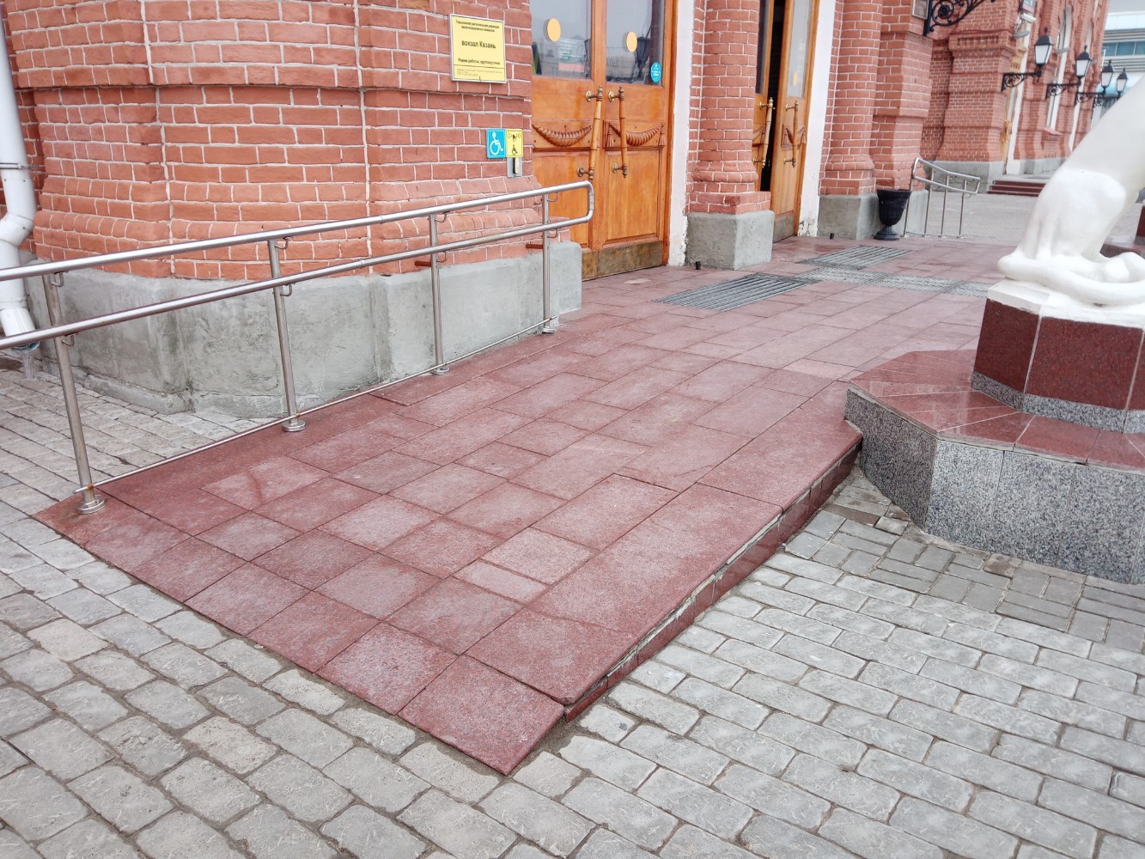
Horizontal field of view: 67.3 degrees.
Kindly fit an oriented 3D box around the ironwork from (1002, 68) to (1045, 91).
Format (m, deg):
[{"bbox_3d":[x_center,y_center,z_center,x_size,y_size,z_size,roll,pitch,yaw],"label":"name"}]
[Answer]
[{"bbox_3d":[11.217,-8.715,21.400,1.000,0.520,0.100,13,22,35],"label":"ironwork"}]

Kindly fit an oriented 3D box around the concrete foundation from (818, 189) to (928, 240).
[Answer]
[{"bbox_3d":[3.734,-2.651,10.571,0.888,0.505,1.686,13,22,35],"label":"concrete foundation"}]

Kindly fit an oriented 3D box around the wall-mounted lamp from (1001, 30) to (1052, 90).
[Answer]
[{"bbox_3d":[11.969,-9.713,22.603,1.095,1.528,0.395,13,23,33],"label":"wall-mounted lamp"}]

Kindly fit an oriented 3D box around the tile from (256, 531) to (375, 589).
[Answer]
[{"bbox_3d":[-0.802,0.409,2.673,0.297,0.025,0.256,13,26,33],"label":"tile"}]

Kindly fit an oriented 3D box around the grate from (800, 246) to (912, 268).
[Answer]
[{"bbox_3d":[2.866,-1.710,8.565,0.634,0.030,1.756,13,22,35],"label":"grate"}]

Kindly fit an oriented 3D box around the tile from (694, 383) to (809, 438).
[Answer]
[{"bbox_3d":[0.842,-0.075,4.011,0.303,0.030,0.621,14,27,33],"label":"tile"}]

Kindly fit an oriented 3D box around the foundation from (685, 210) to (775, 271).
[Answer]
[{"bbox_3d":[1.547,-1.891,8.438,0.540,0.500,0.820,13,23,34],"label":"foundation"}]

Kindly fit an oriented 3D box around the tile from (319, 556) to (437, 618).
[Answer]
[{"bbox_3d":[-0.564,0.465,2.513,0.288,0.025,0.253,13,26,33],"label":"tile"}]

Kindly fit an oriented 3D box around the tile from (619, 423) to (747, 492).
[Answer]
[{"bbox_3d":[0.468,0.121,3.544,0.296,0.030,0.622,14,27,33],"label":"tile"}]

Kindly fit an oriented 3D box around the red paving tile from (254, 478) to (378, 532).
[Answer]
[{"bbox_3d":[-0.895,0.275,3.091,0.306,0.030,0.327,13,27,35],"label":"red paving tile"}]

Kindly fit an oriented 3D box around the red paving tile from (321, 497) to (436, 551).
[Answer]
[{"bbox_3d":[-0.642,0.321,2.888,0.290,0.025,0.307,13,26,33],"label":"red paving tile"}]

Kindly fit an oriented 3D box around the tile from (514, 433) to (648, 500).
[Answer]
[{"bbox_3d":[0.038,0.156,3.481,0.291,0.030,0.571,14,27,33],"label":"tile"}]

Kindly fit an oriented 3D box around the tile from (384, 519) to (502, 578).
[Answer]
[{"bbox_3d":[-0.409,0.379,2.723,0.293,0.025,0.298,13,26,33],"label":"tile"}]

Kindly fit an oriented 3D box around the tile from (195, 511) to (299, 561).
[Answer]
[{"bbox_3d":[-1.058,0.356,2.825,0.293,0.025,0.219,13,26,33],"label":"tile"}]

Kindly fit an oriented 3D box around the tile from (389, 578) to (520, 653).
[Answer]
[{"bbox_3d":[-0.323,0.526,2.391,0.291,0.030,0.267,13,27,35],"label":"tile"}]

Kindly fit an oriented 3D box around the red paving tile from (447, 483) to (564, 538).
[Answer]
[{"bbox_3d":[-0.227,0.288,2.979,0.285,0.030,0.329,13,27,35],"label":"red paving tile"}]

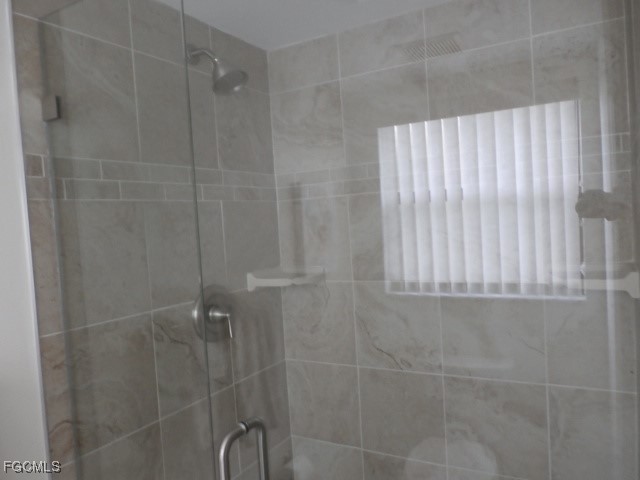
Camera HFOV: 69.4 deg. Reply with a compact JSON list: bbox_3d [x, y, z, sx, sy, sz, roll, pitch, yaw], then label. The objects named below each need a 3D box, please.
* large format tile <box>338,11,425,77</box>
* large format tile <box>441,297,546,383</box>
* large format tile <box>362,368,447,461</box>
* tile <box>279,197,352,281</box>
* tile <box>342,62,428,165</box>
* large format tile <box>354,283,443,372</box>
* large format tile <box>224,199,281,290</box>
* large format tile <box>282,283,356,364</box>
[{"bbox_3d":[0.210,-0.660,1.575,0.304,0.161,0.010,-2,2,28],"label":"large format tile"},{"bbox_3d":[0.541,0.289,1.467,0.308,0.308,0.010,-2,2,28],"label":"large format tile"},{"bbox_3d":[0.287,0.608,1.623,0.304,0.305,0.010,-2,2,28],"label":"large format tile"},{"bbox_3d":[-0.021,0.001,1.743,0.304,0.307,0.010,-2,2,28],"label":"tile"},{"bbox_3d":[0.225,-0.423,1.584,0.304,0.308,0.010,-2,2,28],"label":"tile"},{"bbox_3d":[0.268,0.300,1.611,0.304,0.308,0.010,-2,2,28],"label":"large format tile"},{"bbox_3d":[-0.244,0.017,1.684,0.010,0.307,0.300,-2,3,32],"label":"large format tile"},{"bbox_3d":[-0.003,0.311,1.755,0.304,0.308,0.010,-2,2,28],"label":"large format tile"}]

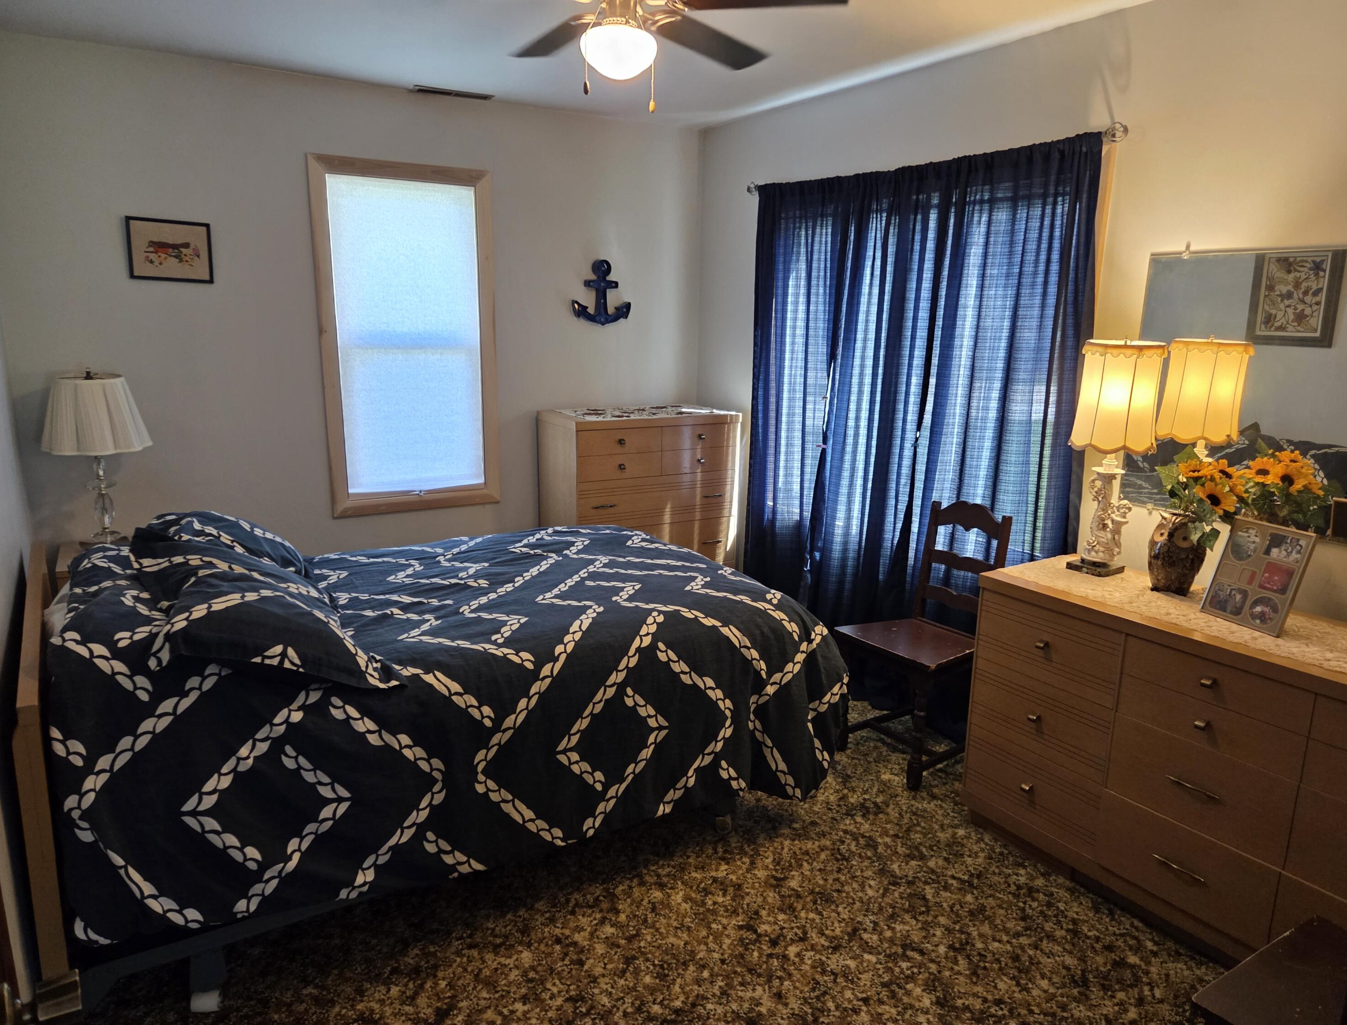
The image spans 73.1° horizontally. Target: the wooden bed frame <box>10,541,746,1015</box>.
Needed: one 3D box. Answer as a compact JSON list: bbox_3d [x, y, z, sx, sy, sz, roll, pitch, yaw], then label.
[{"bbox_3d":[-0.885,0.545,2.921,1.844,0.817,1.439,-7,15,-31],"label":"wooden bed frame"}]

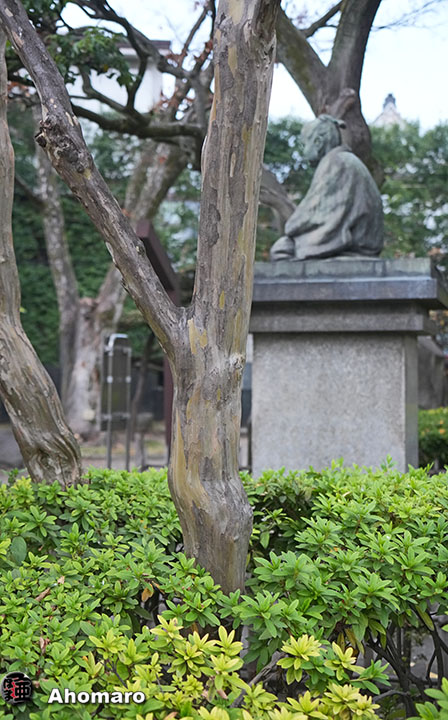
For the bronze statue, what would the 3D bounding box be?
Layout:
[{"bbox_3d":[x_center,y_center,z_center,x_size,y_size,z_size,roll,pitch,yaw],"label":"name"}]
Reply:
[{"bbox_3d":[0.656,-1.104,6.400,0.690,0.920,0.640,0,0,17],"label":"bronze statue"}]

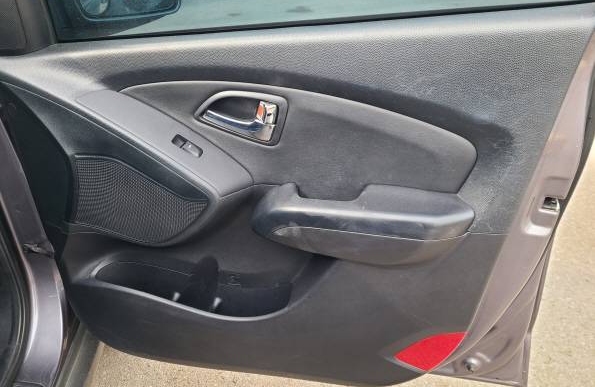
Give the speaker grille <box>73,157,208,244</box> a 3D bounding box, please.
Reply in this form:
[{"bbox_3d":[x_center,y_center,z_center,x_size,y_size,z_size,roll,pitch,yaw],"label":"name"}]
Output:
[{"bbox_3d":[-0.276,0.012,0.780,0.222,0.150,0.045,0,29,4],"label":"speaker grille"}]

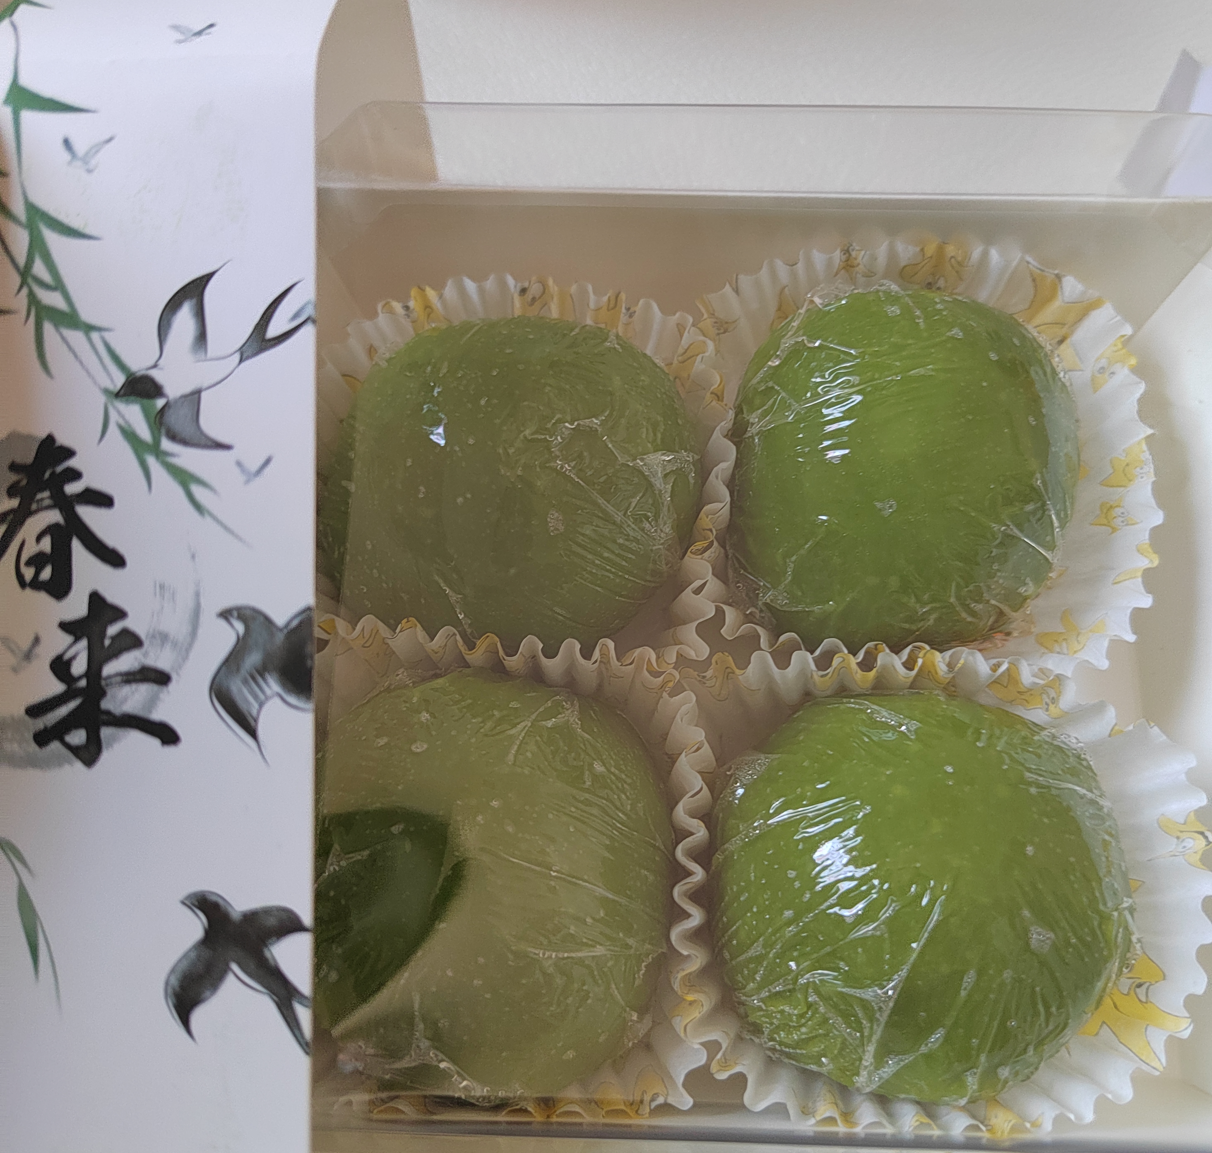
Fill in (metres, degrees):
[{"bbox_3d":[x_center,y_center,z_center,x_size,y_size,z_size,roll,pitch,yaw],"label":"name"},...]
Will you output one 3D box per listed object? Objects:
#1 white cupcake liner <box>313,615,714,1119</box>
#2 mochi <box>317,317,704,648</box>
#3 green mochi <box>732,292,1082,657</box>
[{"bbox_3d":[-0.016,0.043,0.158,0.062,0.034,0.063,1,76,1],"label":"white cupcake liner"},{"bbox_3d":[-0.015,-0.015,0.168,0.059,0.042,0.053,1,76,1],"label":"mochi"},{"bbox_3d":[0.046,-0.017,0.167,0.053,0.042,0.057,1,76,1],"label":"green mochi"}]

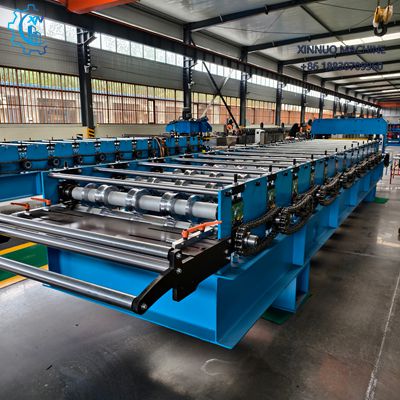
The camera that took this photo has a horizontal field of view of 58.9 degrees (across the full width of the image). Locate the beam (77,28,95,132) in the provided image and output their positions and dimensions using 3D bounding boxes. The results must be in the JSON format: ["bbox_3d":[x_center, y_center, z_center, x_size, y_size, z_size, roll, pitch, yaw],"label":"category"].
[{"bbox_3d":[-4.002,-3.954,12.489,0.340,5.750,0.260,7,14,33],"label":"beam"}]

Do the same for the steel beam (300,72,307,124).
[{"bbox_3d":[9.610,-8.462,32.724,0.340,6.200,0.260,7,14,33],"label":"steel beam"}]

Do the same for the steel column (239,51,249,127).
[{"bbox_3d":[2.653,-6.179,21.612,0.330,5.750,0.250,7,14,32],"label":"steel column"}]

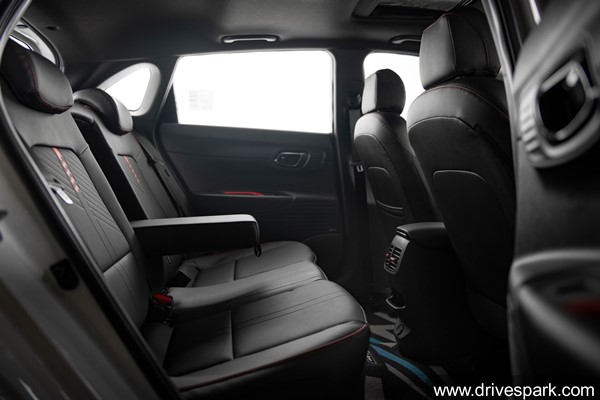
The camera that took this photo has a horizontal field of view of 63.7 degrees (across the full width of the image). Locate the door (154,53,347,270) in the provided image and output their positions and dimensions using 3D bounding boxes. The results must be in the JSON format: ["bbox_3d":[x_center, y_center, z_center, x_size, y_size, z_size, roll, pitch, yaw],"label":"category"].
[{"bbox_3d":[-0.219,-0.157,2.140,0.870,1.010,0.170,0,4,-6],"label":"door"}]

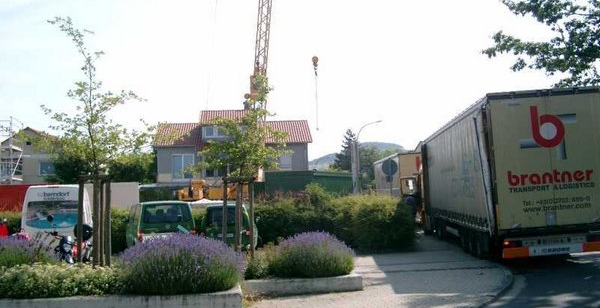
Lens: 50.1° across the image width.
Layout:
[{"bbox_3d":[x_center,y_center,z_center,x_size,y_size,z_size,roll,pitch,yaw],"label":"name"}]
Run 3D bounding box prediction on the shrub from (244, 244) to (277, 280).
[{"bbox_3d":[-0.705,1.958,11.654,0.680,0.590,0.600,-2,-3,0],"label":"shrub"}]

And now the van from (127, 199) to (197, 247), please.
[{"bbox_3d":[-4.978,2.633,22.390,1.860,1.950,4.800,0,-4,-19],"label":"van"}]

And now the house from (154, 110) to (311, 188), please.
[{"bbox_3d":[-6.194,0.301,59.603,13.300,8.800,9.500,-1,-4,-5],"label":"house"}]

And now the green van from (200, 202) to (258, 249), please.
[{"bbox_3d":[-2.673,2.805,24.880,1.820,1.820,4.500,-1,-3,-4],"label":"green van"}]

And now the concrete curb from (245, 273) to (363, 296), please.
[{"bbox_3d":[-0.025,2.332,11.429,2.200,0.260,0.550,-1,-4,-7],"label":"concrete curb"}]

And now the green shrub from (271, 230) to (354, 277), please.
[{"bbox_3d":[0.212,1.838,11.910,1.580,0.810,1.300,-2,-3,0],"label":"green shrub"}]

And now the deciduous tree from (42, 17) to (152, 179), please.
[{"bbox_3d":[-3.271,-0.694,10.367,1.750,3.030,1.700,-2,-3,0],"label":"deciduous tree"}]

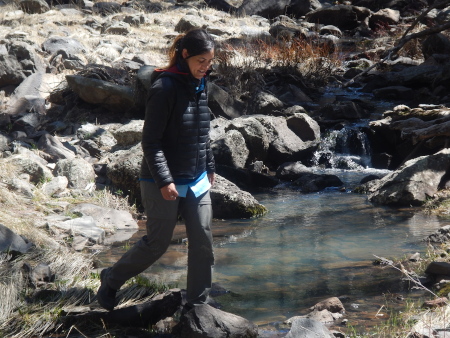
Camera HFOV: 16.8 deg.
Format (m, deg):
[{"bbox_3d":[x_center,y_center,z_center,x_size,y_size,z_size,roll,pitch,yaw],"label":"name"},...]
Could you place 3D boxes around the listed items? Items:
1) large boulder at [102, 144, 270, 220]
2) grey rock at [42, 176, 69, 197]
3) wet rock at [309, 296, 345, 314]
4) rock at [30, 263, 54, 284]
[{"bbox_3d":[-0.324,0.103,12.487,1.329,0.547,0.840,0,9,-1],"label":"large boulder"},{"bbox_3d":[-1.325,0.137,11.900,0.202,0.135,0.170,0,8,0],"label":"grey rock"},{"bbox_3d":[0.603,0.811,9.041,0.214,0.091,0.159,1,9,4],"label":"wet rock"},{"bbox_3d":[-1.097,0.628,9.150,0.144,0.120,0.130,0,8,0],"label":"rock"}]

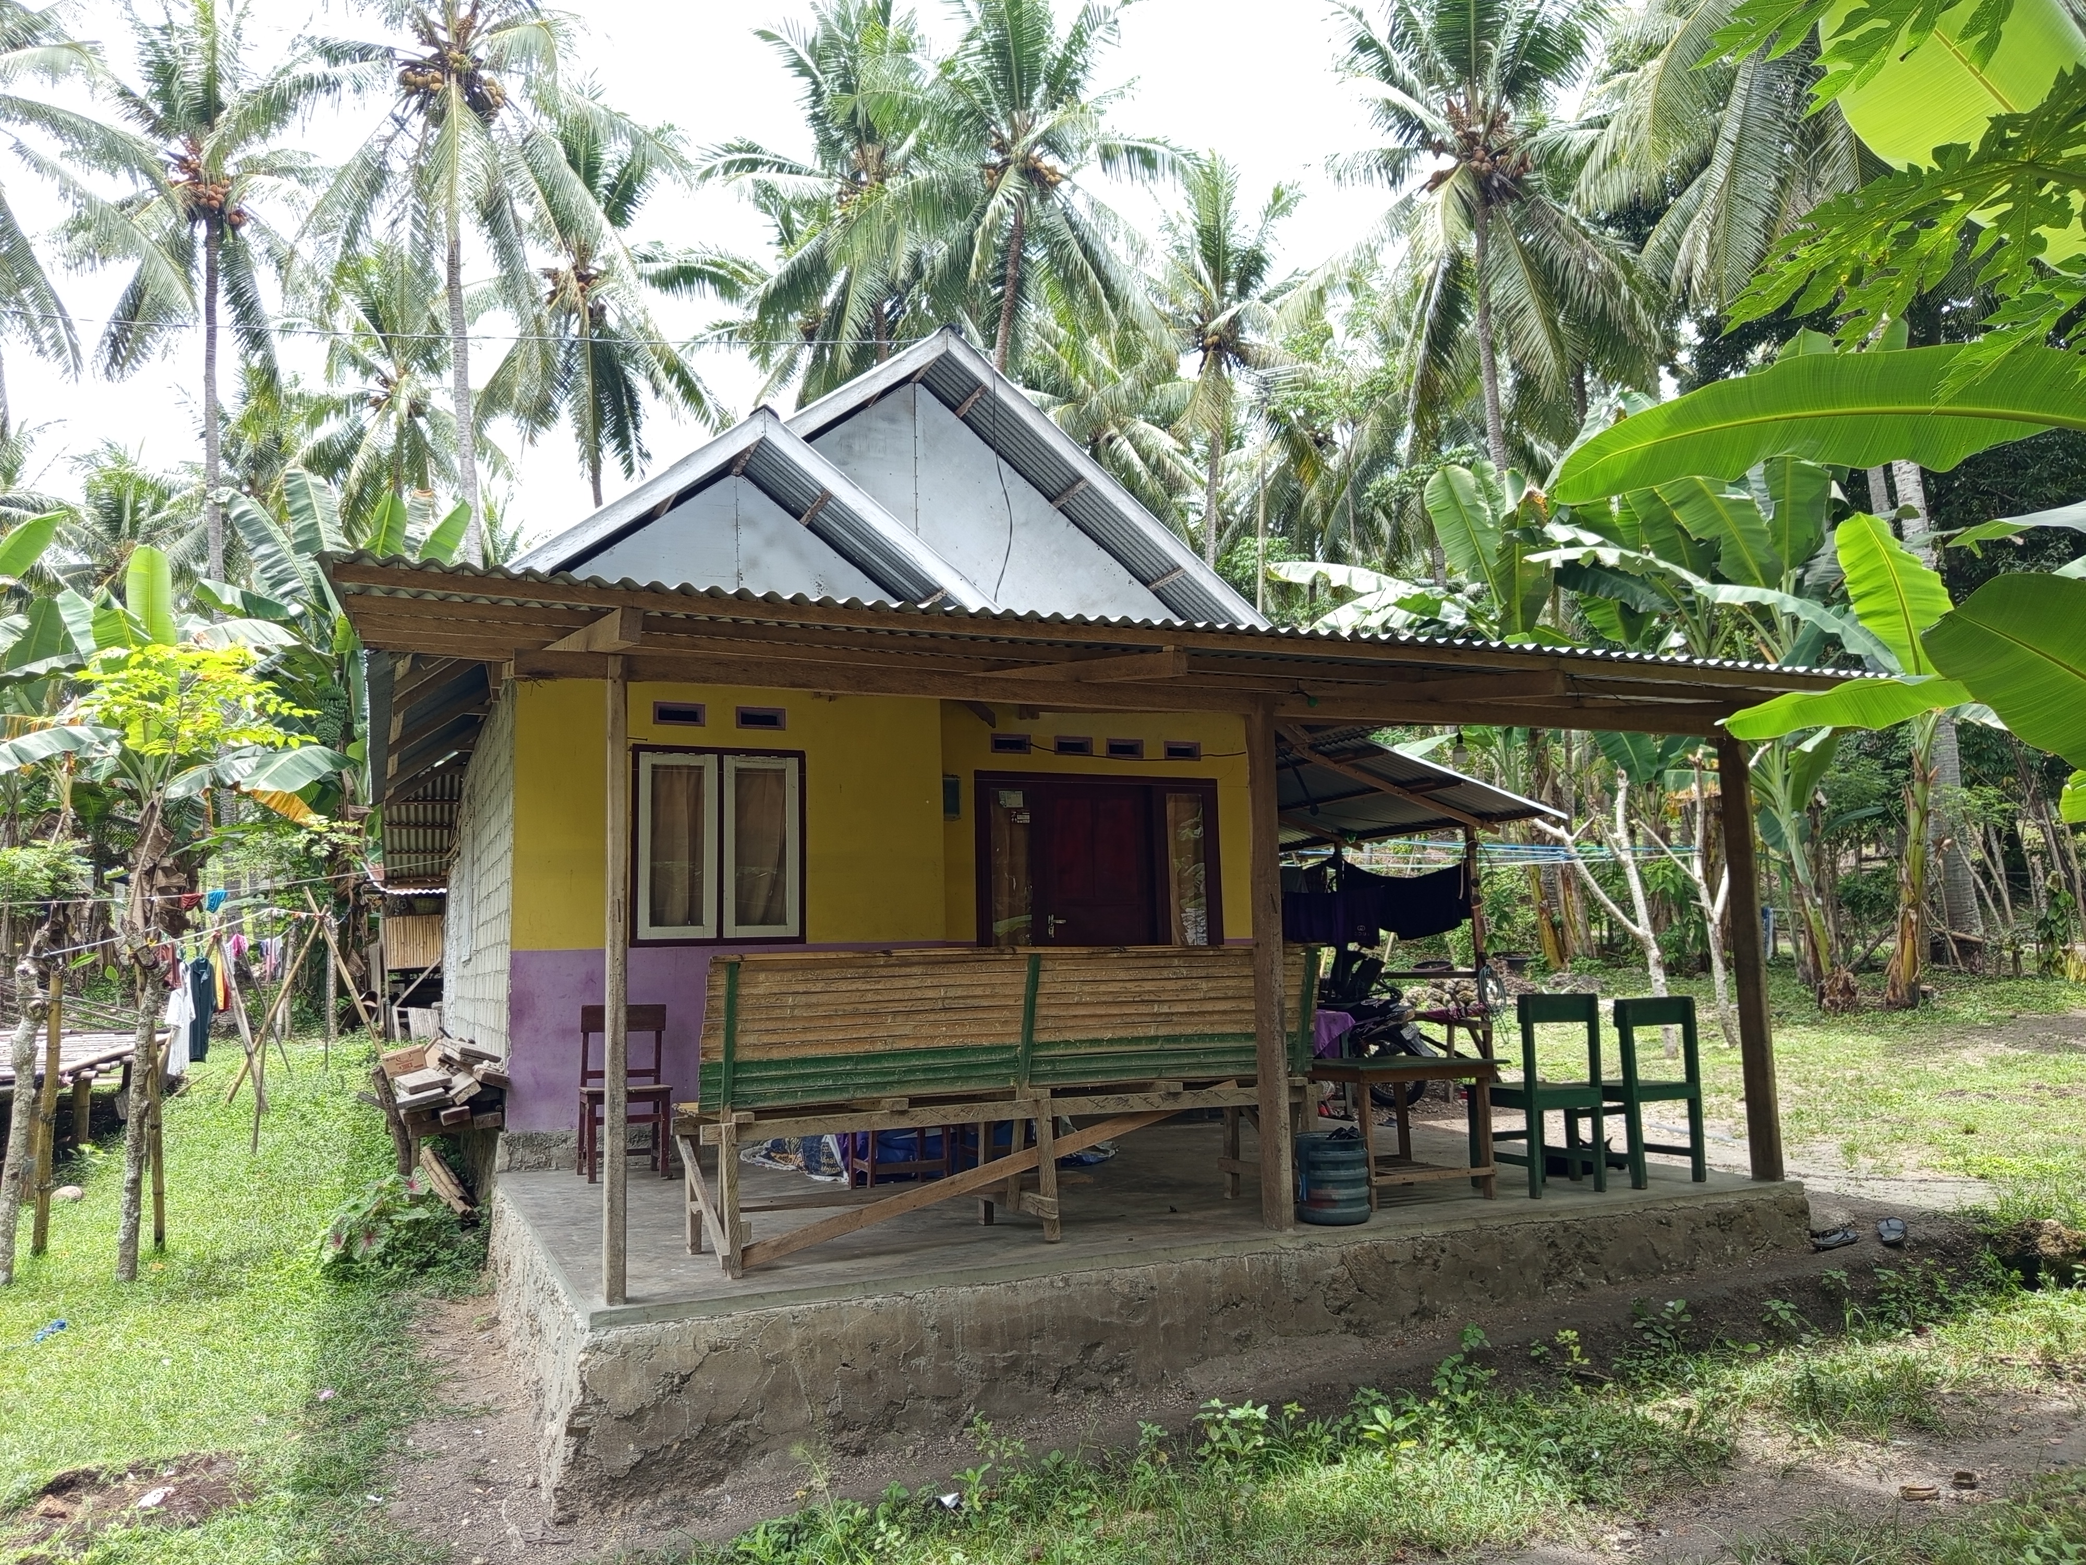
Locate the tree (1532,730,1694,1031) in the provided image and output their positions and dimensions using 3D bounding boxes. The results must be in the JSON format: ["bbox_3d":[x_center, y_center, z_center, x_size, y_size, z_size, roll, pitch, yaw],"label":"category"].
[{"bbox_3d":[4.830,1.060,12.300,1.350,2.550,1.100,-2,-7,0],"label":"tree"}]

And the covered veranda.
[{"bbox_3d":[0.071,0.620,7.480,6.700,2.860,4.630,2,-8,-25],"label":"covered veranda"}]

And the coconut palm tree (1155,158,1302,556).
[{"bbox_3d":[3.846,-4.470,29.861,4.200,18.050,4.200,2,-8,-25],"label":"coconut palm tree"}]

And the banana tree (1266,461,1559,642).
[{"bbox_3d":[3.986,-0.401,14.258,2.800,5.590,2.600,2,-8,-25],"label":"banana tree"}]

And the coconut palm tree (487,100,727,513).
[{"bbox_3d":[-8.896,-4.416,28.275,5.300,18.910,5.300,2,-8,-25],"label":"coconut palm tree"}]

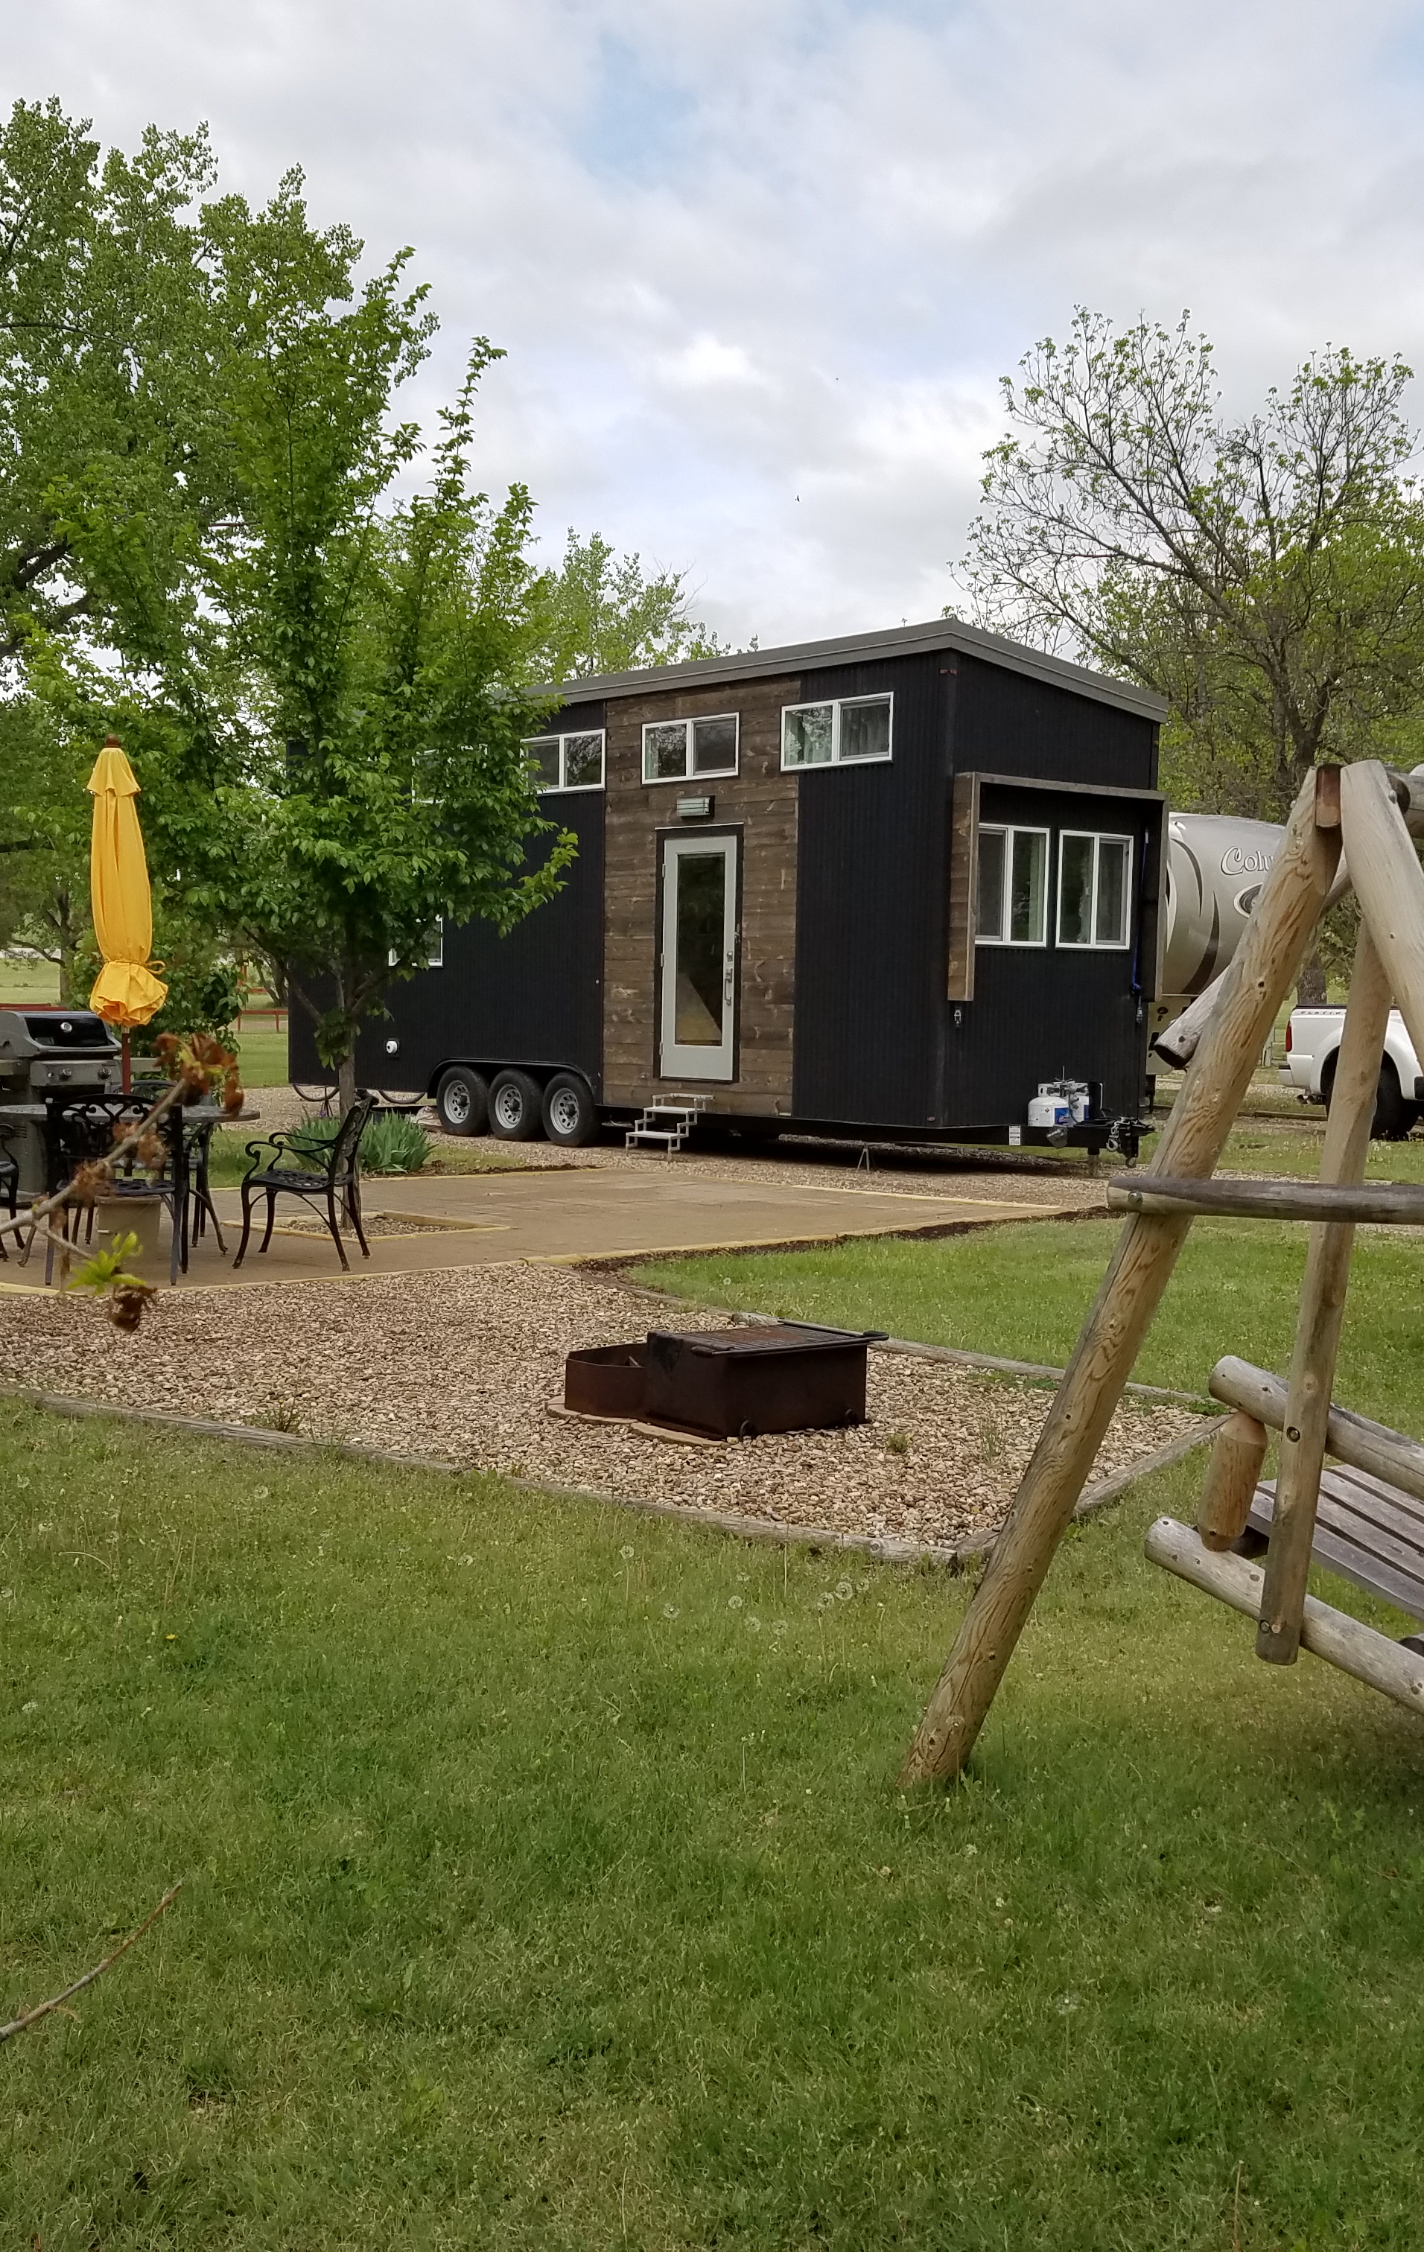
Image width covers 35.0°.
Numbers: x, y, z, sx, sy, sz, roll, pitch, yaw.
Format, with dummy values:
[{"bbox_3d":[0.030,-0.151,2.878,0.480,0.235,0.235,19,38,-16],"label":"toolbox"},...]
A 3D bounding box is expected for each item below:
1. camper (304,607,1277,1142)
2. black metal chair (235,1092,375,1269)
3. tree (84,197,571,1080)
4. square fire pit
[{"bbox_3d":[-0.100,-1.910,20.700,2.600,4.160,10.370,-2,4,-42],"label":"camper"},{"bbox_3d":[-2.024,0.257,11.318,0.640,0.860,0.620,1,3,2],"label":"black metal chair"},{"bbox_3d":[-2.059,-2.272,12.553,2.900,5.700,2.800,1,3,0],"label":"tree"},{"bbox_3d":[0.007,0.827,7.643,0.800,0.290,0.820,-1,4,-34],"label":"square fire pit"}]

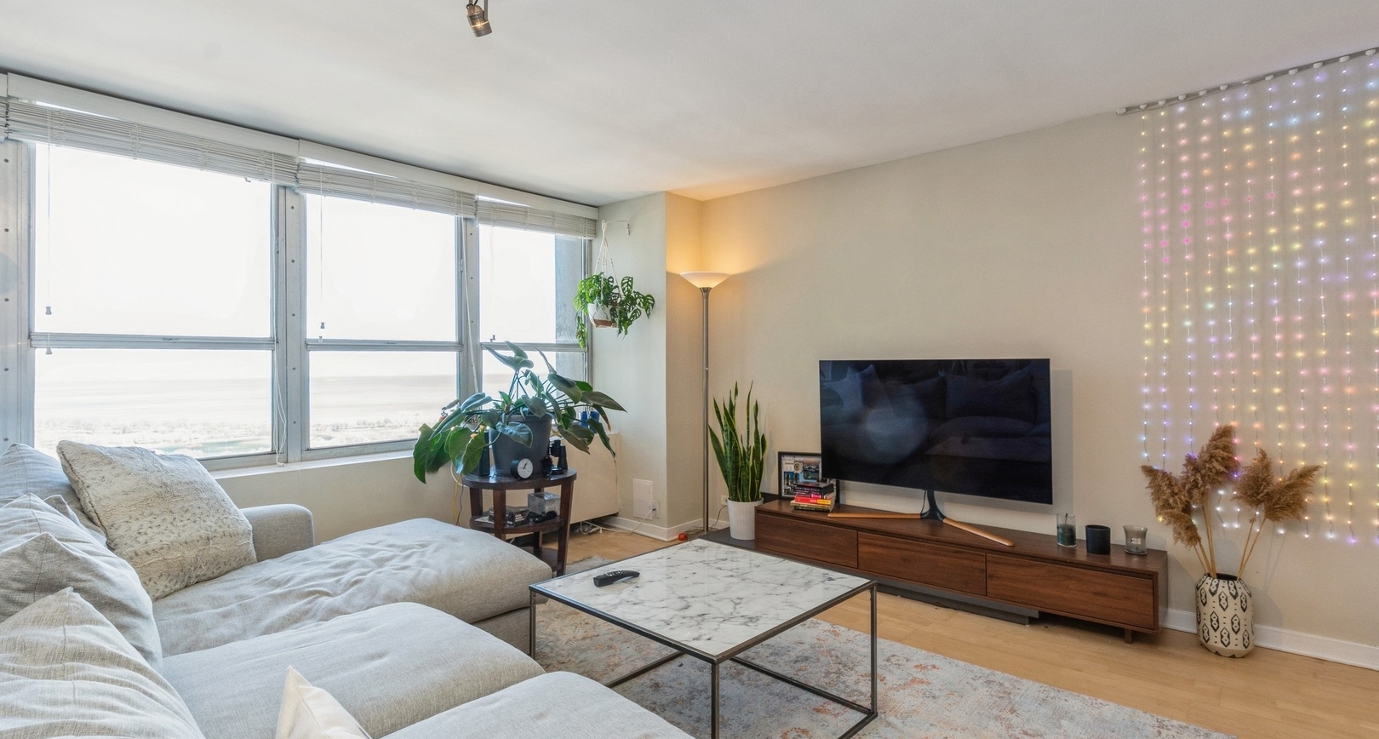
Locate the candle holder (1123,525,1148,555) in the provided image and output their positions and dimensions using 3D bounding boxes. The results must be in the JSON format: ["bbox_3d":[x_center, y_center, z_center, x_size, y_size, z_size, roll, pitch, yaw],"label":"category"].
[{"bbox_3d":[2.095,0.803,2.698,0.092,0.114,0.092,0,0,36],"label":"candle holder"}]

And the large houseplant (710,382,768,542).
[{"bbox_3d":[0.326,0.600,3.821,0.380,1.014,0.340,0,0,0],"label":"large houseplant"}]

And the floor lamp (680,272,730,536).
[{"bbox_3d":[0.116,0.270,4.000,0.353,1.880,0.353,0,0,0],"label":"floor lamp"}]

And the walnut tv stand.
[{"bbox_3d":[1.309,1.033,3.155,2.000,0.345,0.380,0,0,36],"label":"walnut tv stand"}]

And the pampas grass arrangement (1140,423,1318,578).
[{"bbox_3d":[2.300,0.560,2.465,0.590,0.660,0.360,0,1,39],"label":"pampas grass arrangement"}]

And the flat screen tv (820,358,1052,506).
[{"bbox_3d":[1.317,0.307,3.214,1.225,0.715,0.060,0,0,36],"label":"flat screen tv"}]

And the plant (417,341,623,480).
[{"bbox_3d":[-0.912,0.229,3.049,1.059,0.743,0.800,0,0,0],"label":"plant"}]

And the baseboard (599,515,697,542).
[{"bbox_3d":[-0.322,1.166,4.360,0.710,0.095,0.318,0,1,39],"label":"baseboard"}]

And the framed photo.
[{"bbox_3d":[0.772,0.700,3.740,0.422,0.315,0.035,0,0,36],"label":"framed photo"}]

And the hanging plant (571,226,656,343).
[{"bbox_3d":[-0.530,-0.580,4.013,0.530,0.843,0.430,0,0,36],"label":"hanging plant"}]

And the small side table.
[{"bbox_3d":[-0.967,0.913,3.290,0.630,0.610,0.610,-1,1,-39],"label":"small side table"}]

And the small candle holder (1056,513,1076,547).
[{"bbox_3d":[1.810,0.770,2.765,0.079,0.150,0.079,0,1,39],"label":"small candle holder"}]

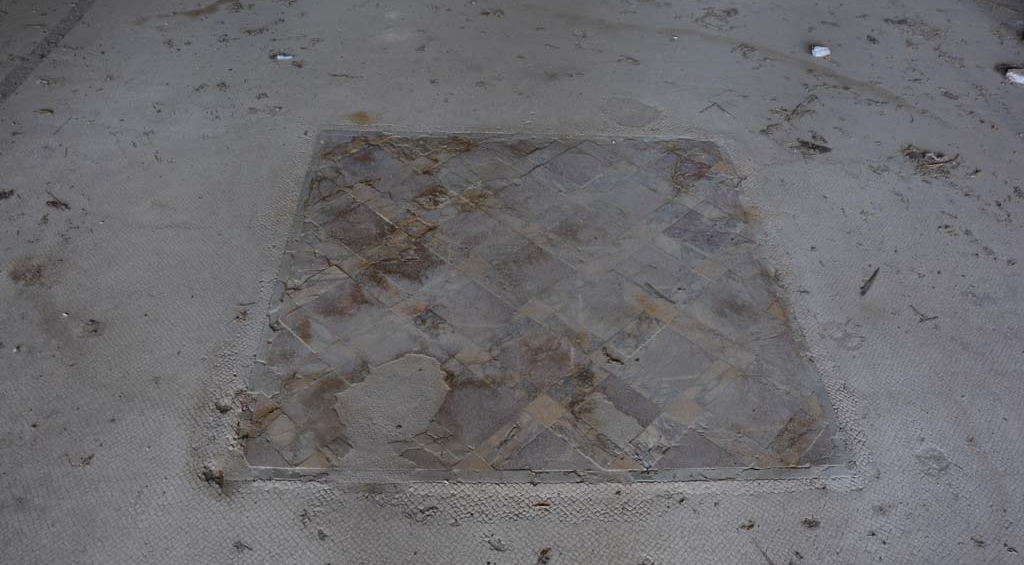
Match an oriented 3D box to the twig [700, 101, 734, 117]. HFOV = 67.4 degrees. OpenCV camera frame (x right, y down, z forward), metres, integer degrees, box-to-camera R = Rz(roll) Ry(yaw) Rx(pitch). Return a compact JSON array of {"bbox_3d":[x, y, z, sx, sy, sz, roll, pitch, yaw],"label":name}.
[{"bbox_3d":[0.815,-0.691,3.037,0.144,0.014,0.104,10,44,6],"label":"twig"}]

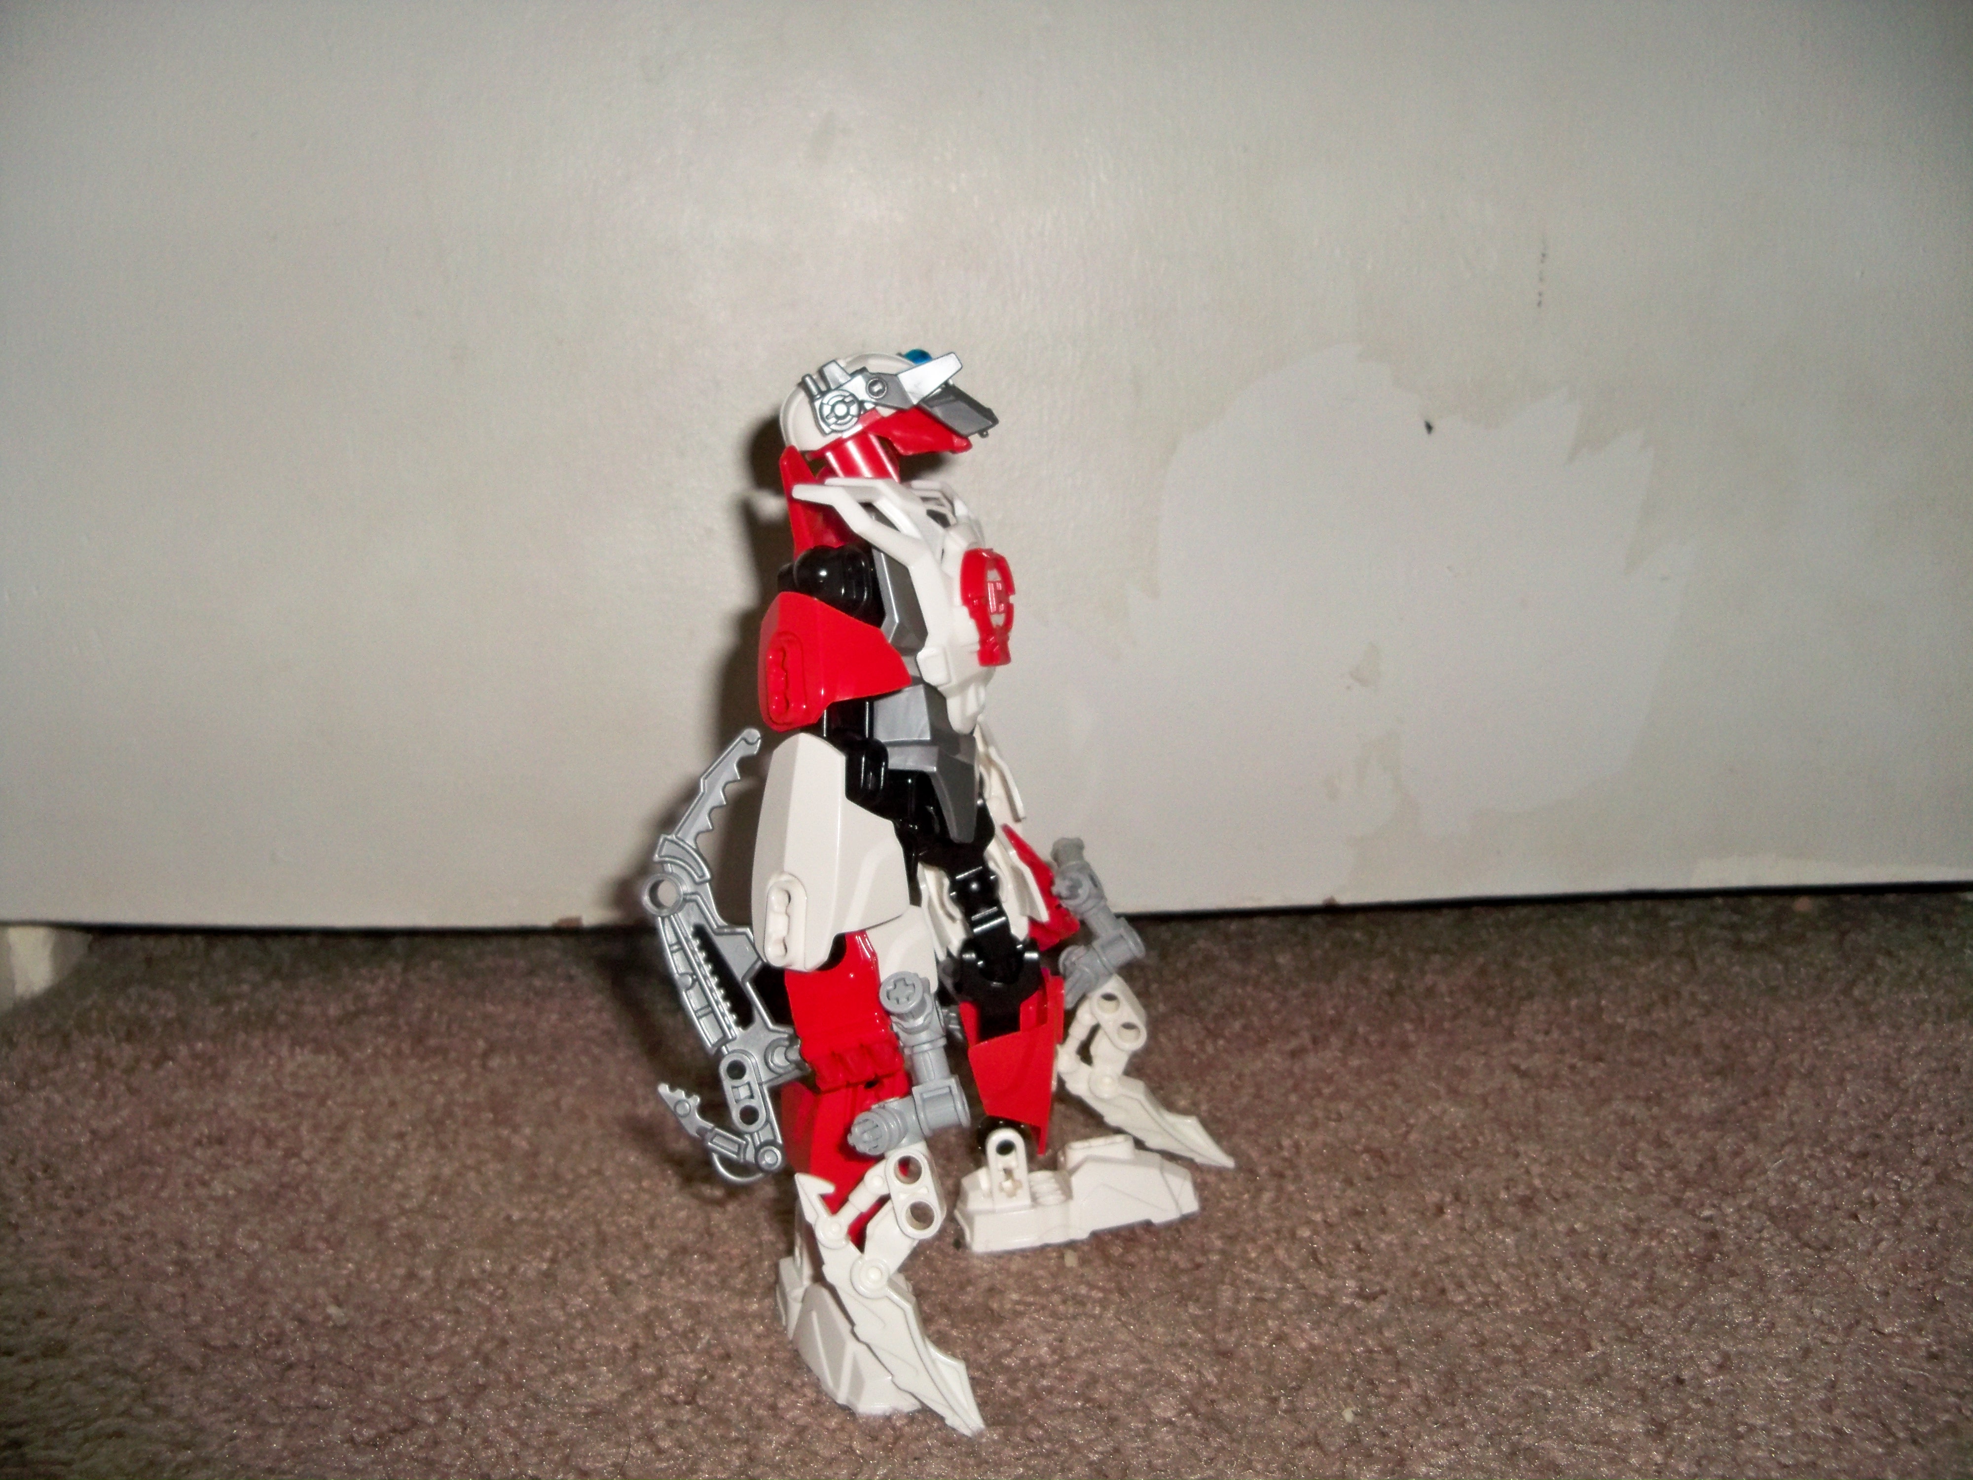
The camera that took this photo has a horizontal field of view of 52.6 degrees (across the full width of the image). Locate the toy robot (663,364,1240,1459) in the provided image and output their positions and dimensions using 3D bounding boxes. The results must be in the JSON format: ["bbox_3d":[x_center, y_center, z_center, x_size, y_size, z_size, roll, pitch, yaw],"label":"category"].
[{"bbox_3d":[-0.006,0.018,0.386,0.087,0.185,0.126,4,12,22],"label":"toy robot"}]

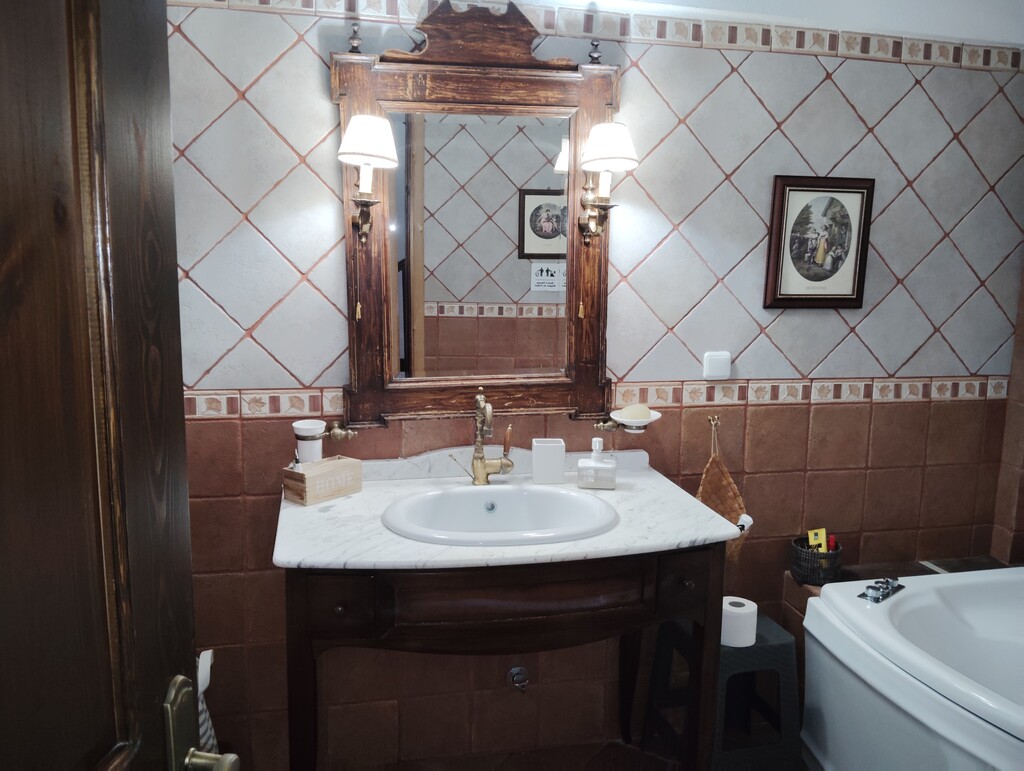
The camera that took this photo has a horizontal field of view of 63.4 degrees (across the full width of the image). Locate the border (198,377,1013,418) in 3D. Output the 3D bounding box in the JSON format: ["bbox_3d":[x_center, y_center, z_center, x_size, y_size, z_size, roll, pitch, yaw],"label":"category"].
[{"bbox_3d":[0.337,0.027,2.311,2.460,0.074,0.014,-1,8,-12],"label":"border"}]

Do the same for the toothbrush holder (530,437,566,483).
[{"bbox_3d":[0.097,0.203,2.208,0.079,0.105,0.069,0,9,-4],"label":"toothbrush holder"}]

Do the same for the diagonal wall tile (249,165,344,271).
[{"bbox_3d":[-0.518,-0.417,2.077,0.198,0.198,0.011,45,-3,-15],"label":"diagonal wall tile"}]

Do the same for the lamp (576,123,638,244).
[{"bbox_3d":[0.232,-0.499,2.098,0.143,0.290,0.205,-1,9,-12],"label":"lamp"}]

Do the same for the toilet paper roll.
[{"bbox_3d":[0.618,0.648,2.282,0.110,0.094,0.110,1,9,0],"label":"toilet paper roll"}]

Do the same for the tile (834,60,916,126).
[{"bbox_3d":[1.023,-0.868,2.354,0.198,0.198,0.011,45,-3,-15],"label":"tile"}]

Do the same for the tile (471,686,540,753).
[{"bbox_3d":[-0.019,0.947,2.367,0.200,0.195,0.014,-1,8,-12],"label":"tile"}]

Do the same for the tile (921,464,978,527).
[{"bbox_3d":[1.395,0.354,2.652,0.200,0.200,0.012,-1,9,-12],"label":"tile"}]

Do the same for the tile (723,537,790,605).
[{"bbox_3d":[0.752,0.553,2.481,0.205,0.203,0.014,-1,8,-12],"label":"tile"}]

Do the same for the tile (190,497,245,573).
[{"bbox_3d":[-0.810,0.389,2.176,0.200,0.200,0.012,-1,9,-12],"label":"tile"}]

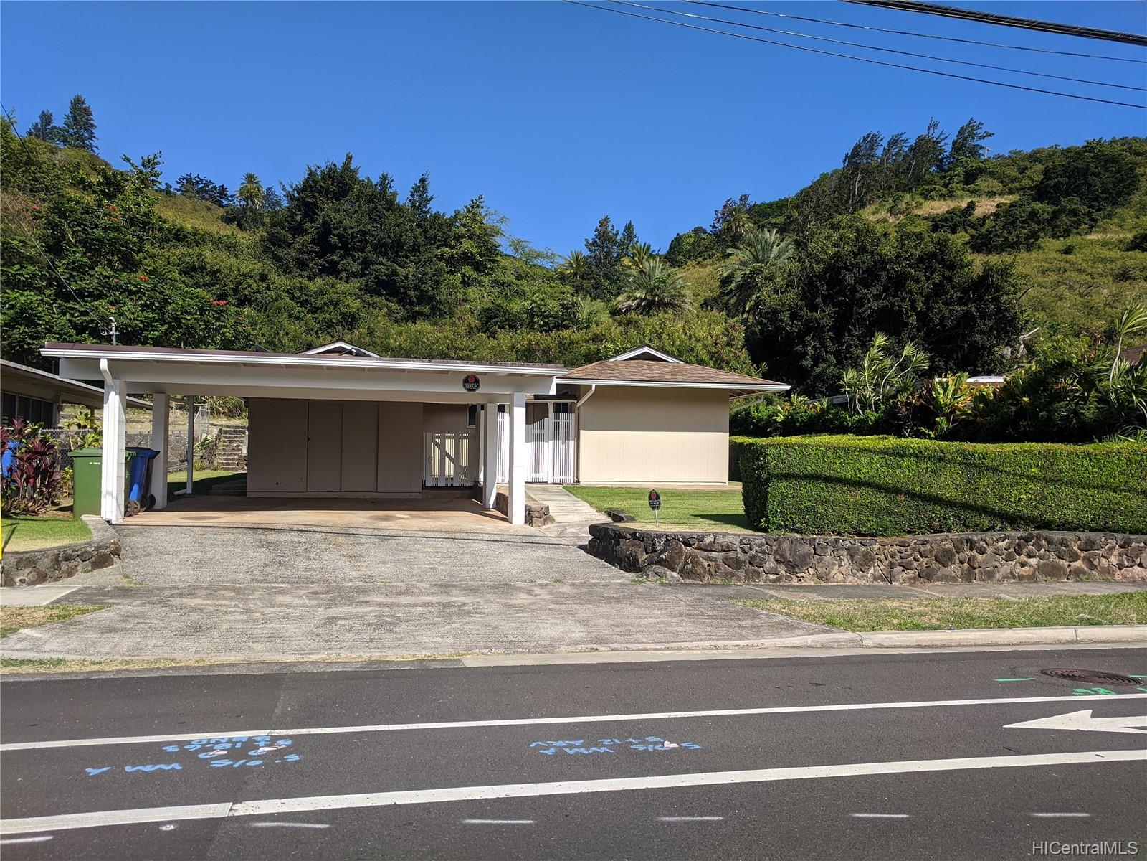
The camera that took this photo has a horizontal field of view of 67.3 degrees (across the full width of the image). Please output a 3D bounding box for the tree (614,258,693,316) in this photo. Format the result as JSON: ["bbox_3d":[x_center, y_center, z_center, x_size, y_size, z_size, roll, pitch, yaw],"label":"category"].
[{"bbox_3d":[5.641,-9.702,60.988,5.500,5.000,5.500,1,-2,-12],"label":"tree"}]

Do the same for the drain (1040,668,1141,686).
[{"bbox_3d":[4.287,2.061,7.149,0.715,0.040,0.715,1,-3,-12],"label":"drain"}]

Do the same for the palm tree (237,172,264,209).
[{"bbox_3d":[-52.429,-38.481,139.990,4.500,6.800,4.500,1,-2,-12],"label":"palm tree"}]

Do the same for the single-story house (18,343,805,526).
[{"bbox_3d":[-2.302,-0.207,20.775,13.600,3.730,15.650,1,-2,-12],"label":"single-story house"}]

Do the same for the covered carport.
[{"bbox_3d":[-4.486,0.226,16.086,7.340,2.560,7.450,1,-2,-12],"label":"covered carport"}]

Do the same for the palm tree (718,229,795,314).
[{"bbox_3d":[13.183,-11.065,61.991,5.500,6.800,5.500,1,-2,-12],"label":"palm tree"}]

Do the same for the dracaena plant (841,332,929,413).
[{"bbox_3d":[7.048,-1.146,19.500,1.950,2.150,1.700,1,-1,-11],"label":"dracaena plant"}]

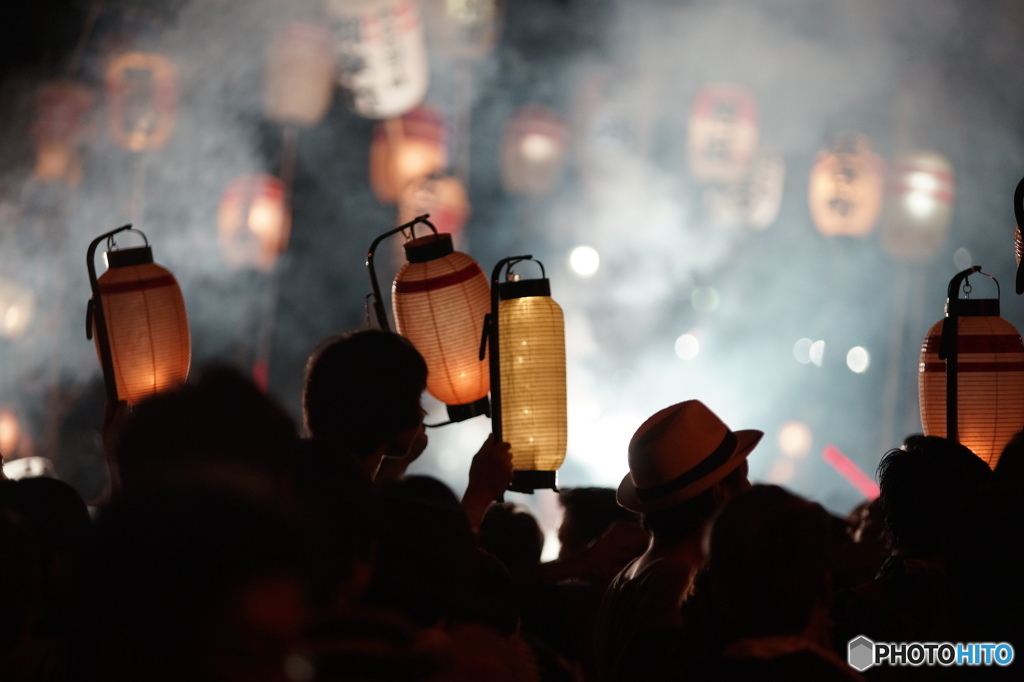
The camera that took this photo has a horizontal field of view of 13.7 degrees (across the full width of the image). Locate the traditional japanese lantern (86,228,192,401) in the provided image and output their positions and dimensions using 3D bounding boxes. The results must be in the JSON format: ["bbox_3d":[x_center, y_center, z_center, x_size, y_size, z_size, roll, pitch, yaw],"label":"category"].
[{"bbox_3d":[-0.666,-0.022,7.650,0.178,0.360,0.172,-8,5,0],"label":"traditional japanese lantern"}]

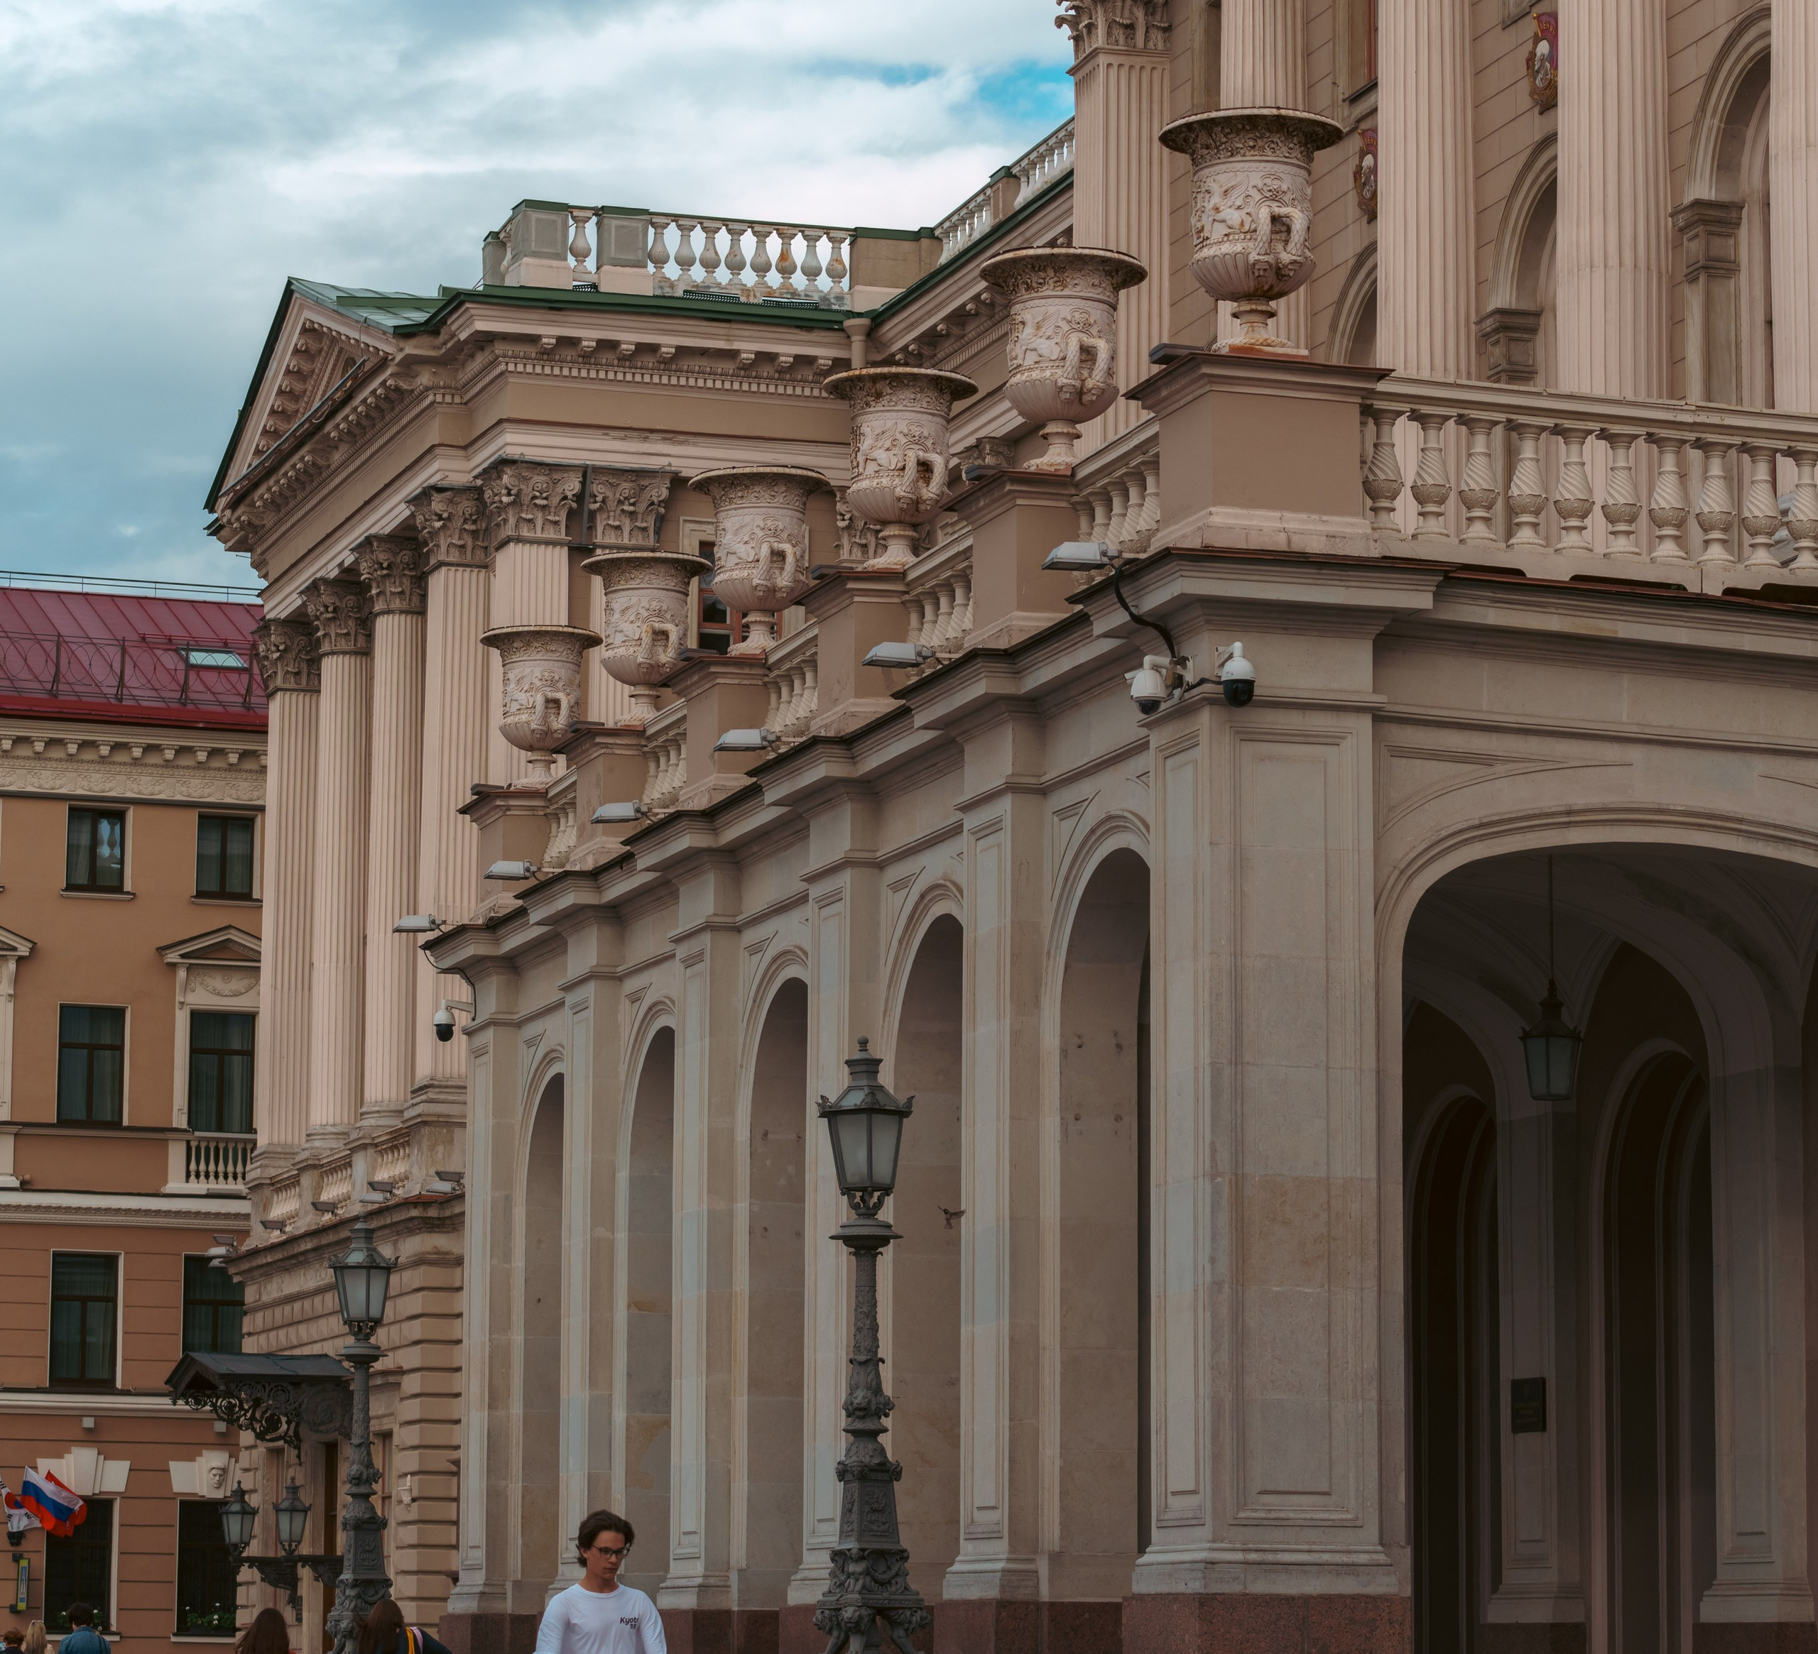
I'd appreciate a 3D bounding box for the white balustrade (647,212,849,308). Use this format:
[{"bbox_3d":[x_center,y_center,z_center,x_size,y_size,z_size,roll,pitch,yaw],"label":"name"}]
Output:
[{"bbox_3d":[-2.334,-8.248,84.054,3.100,1.300,0.420,3,-9,-17],"label":"white balustrade"}]

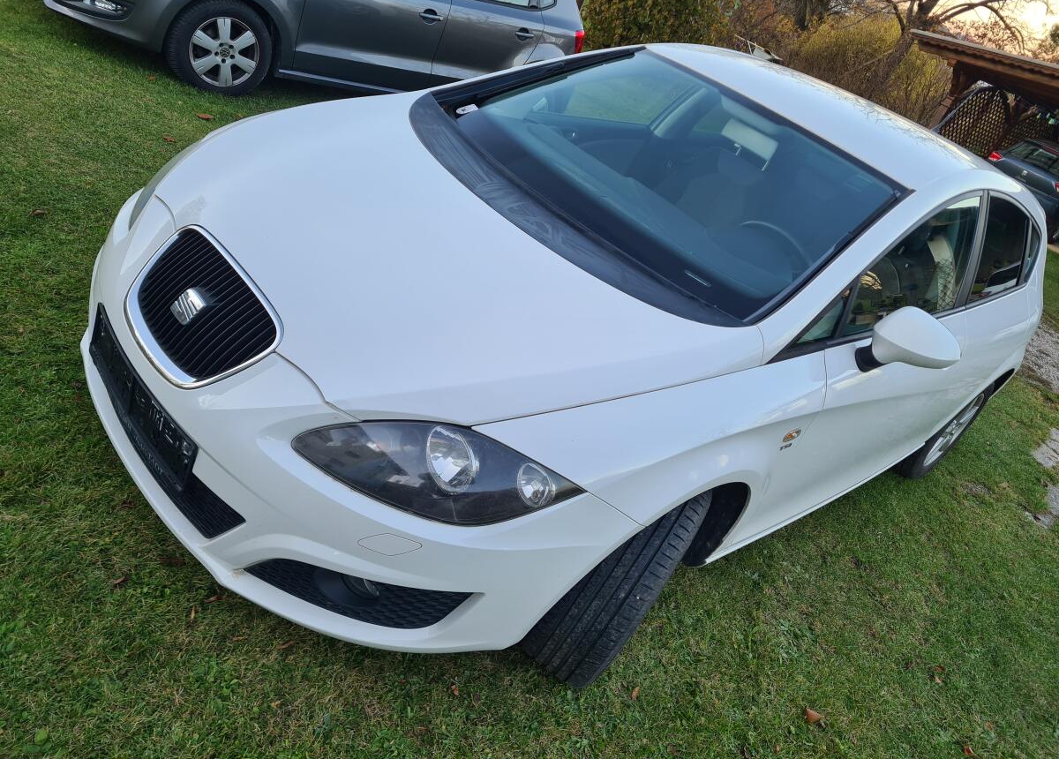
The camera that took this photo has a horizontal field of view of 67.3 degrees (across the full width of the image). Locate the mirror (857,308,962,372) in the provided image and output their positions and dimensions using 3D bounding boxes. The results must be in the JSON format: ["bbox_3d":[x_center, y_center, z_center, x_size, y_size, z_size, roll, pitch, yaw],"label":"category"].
[{"bbox_3d":[1.041,-0.079,2.165,0.170,0.185,0.220,-10,43,-46],"label":"mirror"}]

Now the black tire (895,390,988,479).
[{"bbox_3d":[2.004,0.191,3.891,0.630,0.630,0.210,-10,43,-46],"label":"black tire"}]

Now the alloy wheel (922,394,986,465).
[{"bbox_3d":[2.009,0.195,3.887,0.445,0.445,0.180,-10,43,-46],"label":"alloy wheel"}]

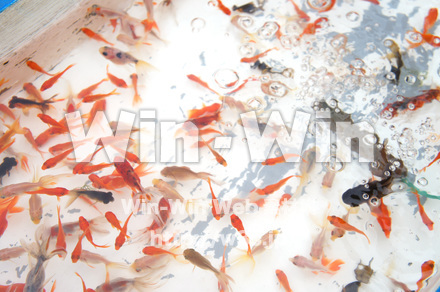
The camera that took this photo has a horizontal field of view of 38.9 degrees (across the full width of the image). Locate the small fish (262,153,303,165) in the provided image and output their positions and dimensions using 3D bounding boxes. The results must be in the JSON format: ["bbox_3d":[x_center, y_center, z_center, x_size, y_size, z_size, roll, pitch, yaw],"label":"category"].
[{"bbox_3d":[0.074,0.017,0.723,0.051,0.013,0.011,-6,60,-4],"label":"small fish"}]

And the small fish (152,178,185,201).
[{"bbox_3d":[-0.063,0.058,0.786,0.058,0.022,0.016,33,63,20],"label":"small fish"}]

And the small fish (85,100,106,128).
[{"bbox_3d":[-0.157,-0.041,0.780,0.013,0.015,0.045,23,63,12],"label":"small fish"}]

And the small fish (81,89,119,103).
[{"bbox_3d":[-0.161,-0.067,0.837,0.050,0.013,0.012,-17,57,-12],"label":"small fish"}]

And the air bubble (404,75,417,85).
[{"bbox_3d":[0.254,-0.088,0.829,0.015,0.011,0.015,0,59,0],"label":"air bubble"}]

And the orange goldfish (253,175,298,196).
[{"bbox_3d":[0.062,0.042,0.666,0.049,0.014,0.012,-19,60,-5],"label":"orange goldfish"}]

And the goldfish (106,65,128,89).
[{"bbox_3d":[-0.140,-0.093,0.855,0.013,0.013,0.045,-38,63,-23],"label":"goldfish"}]

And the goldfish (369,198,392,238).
[{"bbox_3d":[0.193,0.085,0.730,0.015,0.013,0.053,1,55,1],"label":"goldfish"}]

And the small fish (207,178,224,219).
[{"bbox_3d":[-0.007,0.059,0.699,0.012,0.014,0.054,-11,61,-6],"label":"small fish"}]

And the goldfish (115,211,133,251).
[{"bbox_3d":[-0.104,0.093,0.679,0.012,0.013,0.045,15,61,9],"label":"goldfish"}]

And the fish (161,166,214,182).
[{"bbox_3d":[-0.036,0.032,0.689,0.059,0.021,0.014,4,61,9],"label":"fish"}]

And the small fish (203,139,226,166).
[{"bbox_3d":[-0.007,0.007,0.729,0.011,0.013,0.045,-34,65,-18],"label":"small fish"}]

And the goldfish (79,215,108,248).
[{"bbox_3d":[-0.146,0.100,0.720,0.018,0.013,0.048,-30,60,-20],"label":"goldfish"}]

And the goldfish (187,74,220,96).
[{"bbox_3d":[-0.019,-0.071,0.741,0.054,0.012,0.010,34,69,23],"label":"goldfish"}]

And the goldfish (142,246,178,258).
[{"bbox_3d":[-0.069,0.124,0.719,0.043,0.015,0.011,8,57,5],"label":"goldfish"}]

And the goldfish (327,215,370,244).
[{"bbox_3d":[0.131,0.085,0.633,0.051,0.014,0.012,32,68,22],"label":"goldfish"}]

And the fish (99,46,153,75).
[{"bbox_3d":[-0.118,-0.107,0.779,0.081,0.021,0.018,22,65,18],"label":"fish"}]

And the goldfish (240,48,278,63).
[{"bbox_3d":[0.055,-0.127,0.871,0.056,0.015,0.009,-19,61,-11],"label":"goldfish"}]

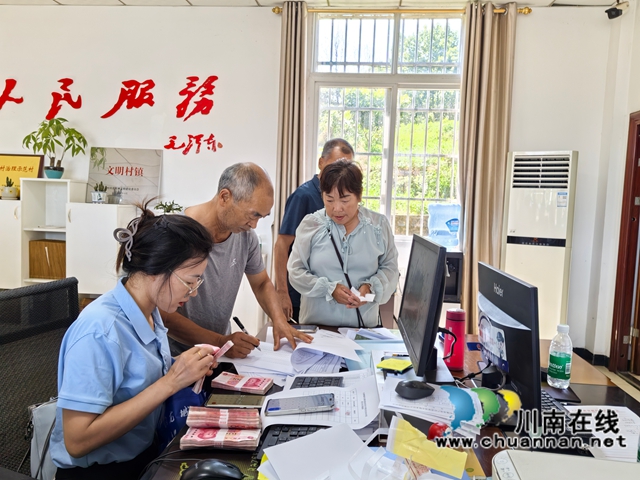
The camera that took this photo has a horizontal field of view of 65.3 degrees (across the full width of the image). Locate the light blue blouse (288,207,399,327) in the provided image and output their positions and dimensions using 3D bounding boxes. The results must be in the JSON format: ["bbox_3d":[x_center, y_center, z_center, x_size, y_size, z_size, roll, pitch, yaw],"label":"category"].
[{"bbox_3d":[0.101,0.127,2.240,0.500,0.560,0.300,2,4,1],"label":"light blue blouse"}]

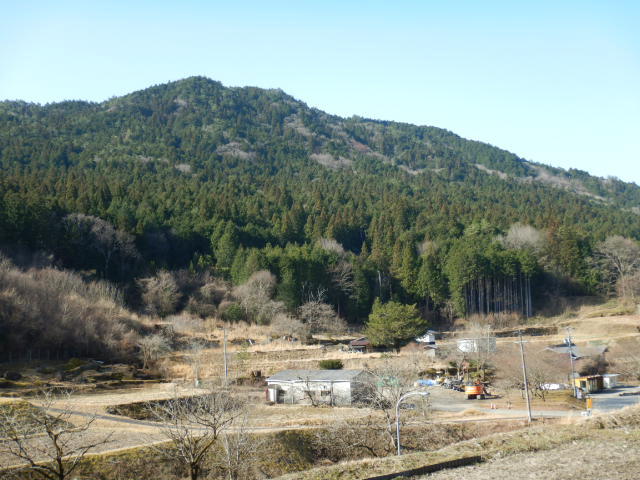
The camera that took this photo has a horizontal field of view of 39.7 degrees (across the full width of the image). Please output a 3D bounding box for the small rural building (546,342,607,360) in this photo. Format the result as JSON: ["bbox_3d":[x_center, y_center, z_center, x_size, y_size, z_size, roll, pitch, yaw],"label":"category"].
[{"bbox_3d":[54.335,24.043,188.000,12.200,4.800,8.000,-3,-4,12],"label":"small rural building"}]

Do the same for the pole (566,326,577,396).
[{"bbox_3d":[40.523,19.657,143.000,1.500,11.100,0.450,-3,-4,14],"label":"pole"}]

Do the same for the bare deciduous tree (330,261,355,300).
[{"bbox_3d":[6.290,11.600,248.000,6.600,11.600,6.300,-2,-5,0],"label":"bare deciduous tree"}]

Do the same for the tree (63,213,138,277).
[{"bbox_3d":[-58.863,1.475,238.000,19.000,17.500,17.000,-2,-4,0],"label":"tree"}]

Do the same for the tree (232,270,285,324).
[{"bbox_3d":[-15.384,14.383,222.000,12.500,13.500,12.000,-2,-4,0],"label":"tree"}]

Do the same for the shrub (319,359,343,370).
[{"bbox_3d":[1.720,20.420,145.000,3.800,2.050,3.100,-2,-5,0],"label":"shrub"}]

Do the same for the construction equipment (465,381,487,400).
[{"bbox_3d":[23.248,22.185,131.000,2.500,2.900,4.600,-5,-5,32],"label":"construction equipment"}]

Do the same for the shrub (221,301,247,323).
[{"bbox_3d":[-20.955,17.563,215.000,6.200,4.900,5.500,-2,-4,0],"label":"shrub"}]

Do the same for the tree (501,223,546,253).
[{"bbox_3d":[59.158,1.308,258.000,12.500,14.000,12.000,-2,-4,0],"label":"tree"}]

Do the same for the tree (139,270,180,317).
[{"bbox_3d":[-42.500,14.300,235.000,10.800,12.000,10.000,-2,-5,0],"label":"tree"}]

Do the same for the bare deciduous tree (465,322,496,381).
[{"bbox_3d":[25.160,17.590,140.000,5.100,9.000,4.800,-2,-5,0],"label":"bare deciduous tree"}]

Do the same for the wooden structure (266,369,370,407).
[{"bbox_3d":[0.620,20.060,122.170,12.580,4.190,9.070,-5,-6,29],"label":"wooden structure"}]

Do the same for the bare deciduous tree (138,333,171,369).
[{"bbox_3d":[-30.400,20.290,163.000,5.800,6.600,5.400,-2,-5,0],"label":"bare deciduous tree"}]

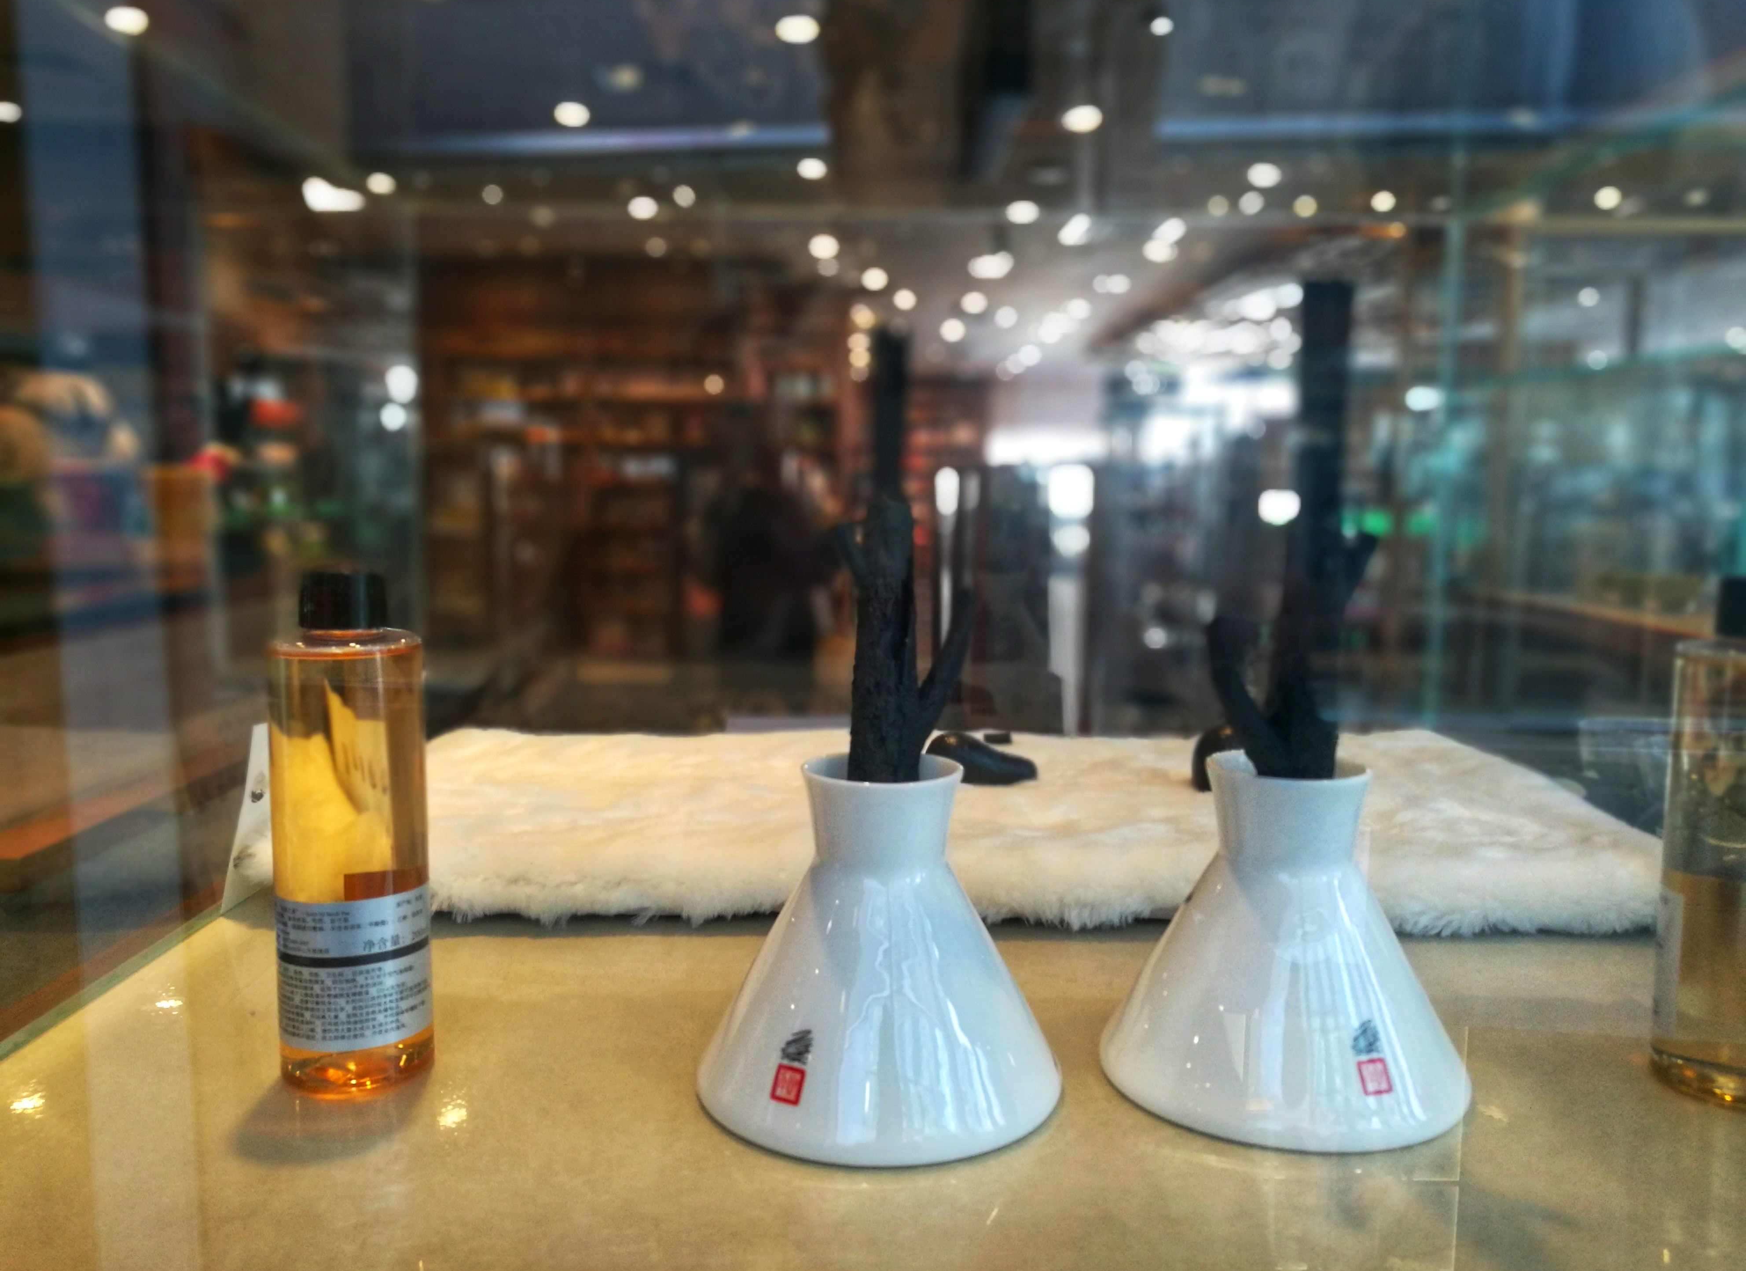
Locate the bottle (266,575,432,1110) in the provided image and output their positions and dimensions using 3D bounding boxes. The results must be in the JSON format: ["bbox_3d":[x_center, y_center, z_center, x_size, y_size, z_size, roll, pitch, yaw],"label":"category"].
[{"bbox_3d":[-0.178,0.065,0.465,0.049,0.172,0.049,0,5,0],"label":"bottle"}]

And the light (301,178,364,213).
[{"bbox_3d":[-2.383,-1.938,6.000,0.250,0.100,0.220,0,5,0],"label":"light"}]

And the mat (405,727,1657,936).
[{"bbox_3d":[0.041,0.103,0.780,0.637,0.046,0.314,0,5,1],"label":"mat"}]

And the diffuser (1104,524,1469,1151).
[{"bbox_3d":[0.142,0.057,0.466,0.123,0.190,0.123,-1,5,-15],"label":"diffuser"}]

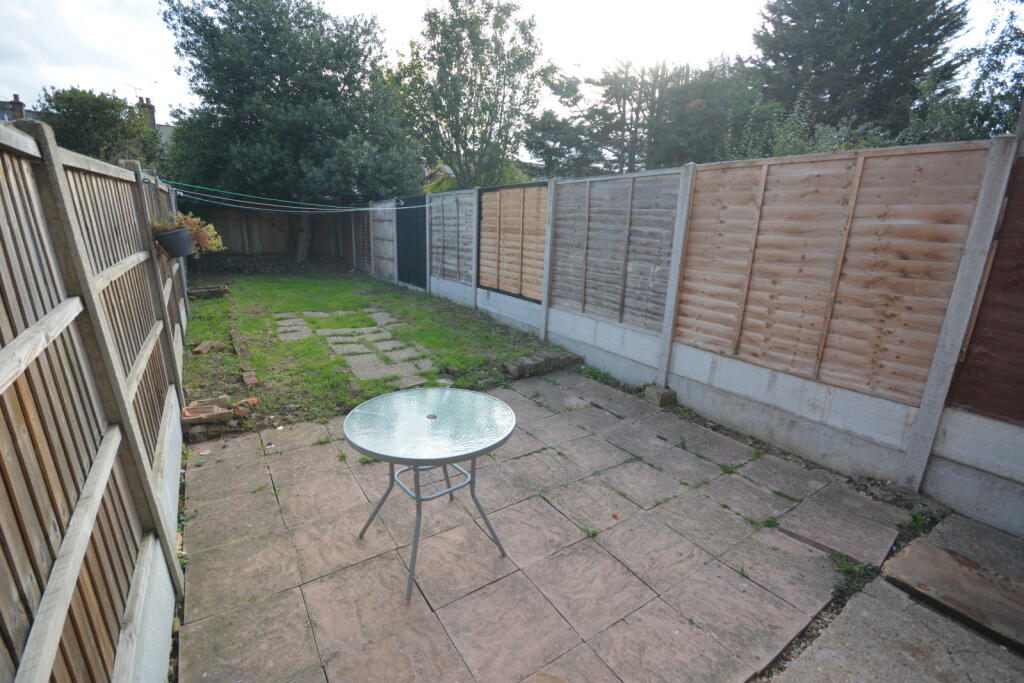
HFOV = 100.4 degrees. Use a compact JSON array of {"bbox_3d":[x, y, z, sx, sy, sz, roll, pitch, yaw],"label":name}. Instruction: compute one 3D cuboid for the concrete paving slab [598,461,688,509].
[{"bbox_3d":[0.870,0.963,2.884,0.450,0.040,0.450,-6,16,-35],"label":"concrete paving slab"}]

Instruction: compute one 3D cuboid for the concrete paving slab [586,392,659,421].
[{"bbox_3d":[1.085,0.672,4.024,0.450,0.050,0.450,-7,16,-33],"label":"concrete paving slab"}]

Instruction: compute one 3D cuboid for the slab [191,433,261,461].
[{"bbox_3d":[-2.037,0.795,3.051,0.440,0.050,0.420,-7,16,-33],"label":"slab"}]

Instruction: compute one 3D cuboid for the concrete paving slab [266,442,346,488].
[{"bbox_3d":[-1.389,0.845,2.929,0.445,0.040,0.445,-7,16,-33],"label":"concrete paving slab"}]

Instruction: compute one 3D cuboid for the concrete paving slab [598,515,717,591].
[{"bbox_3d":[0.738,1.106,2.259,0.450,0.040,0.450,-7,16,-34],"label":"concrete paving slab"}]

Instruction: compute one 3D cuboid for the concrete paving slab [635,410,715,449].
[{"bbox_3d":[1.388,0.777,3.749,0.450,0.040,0.450,-7,16,-34],"label":"concrete paving slab"}]

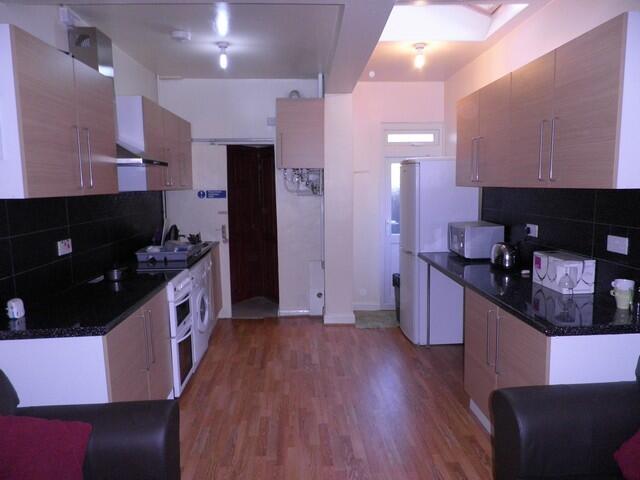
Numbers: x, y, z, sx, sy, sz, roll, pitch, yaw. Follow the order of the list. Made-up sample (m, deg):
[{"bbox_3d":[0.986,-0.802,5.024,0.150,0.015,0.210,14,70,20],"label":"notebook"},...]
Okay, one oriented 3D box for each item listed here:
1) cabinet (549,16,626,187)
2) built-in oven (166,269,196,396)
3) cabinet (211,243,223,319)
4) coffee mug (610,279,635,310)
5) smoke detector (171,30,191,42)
[{"bbox_3d":[1.429,-0.618,2.143,0.330,0.720,0.500,-1,7,-2],"label":"cabinet"},{"bbox_3d":[-1.356,0.729,3.439,0.600,0.900,0.500,-1,7,-2],"label":"built-in oven"},{"bbox_3d":[-1.441,0.552,4.888,0.588,0.820,0.600,-1,7,-2],"label":"cabinet"},{"bbox_3d":[1.556,0.286,2.284,0.105,0.143,0.087,4,9,34],"label":"coffee mug"},{"bbox_3d":[-1.052,-1.540,3.365,0.140,0.045,0.140,-1,7,-2],"label":"smoke detector"}]

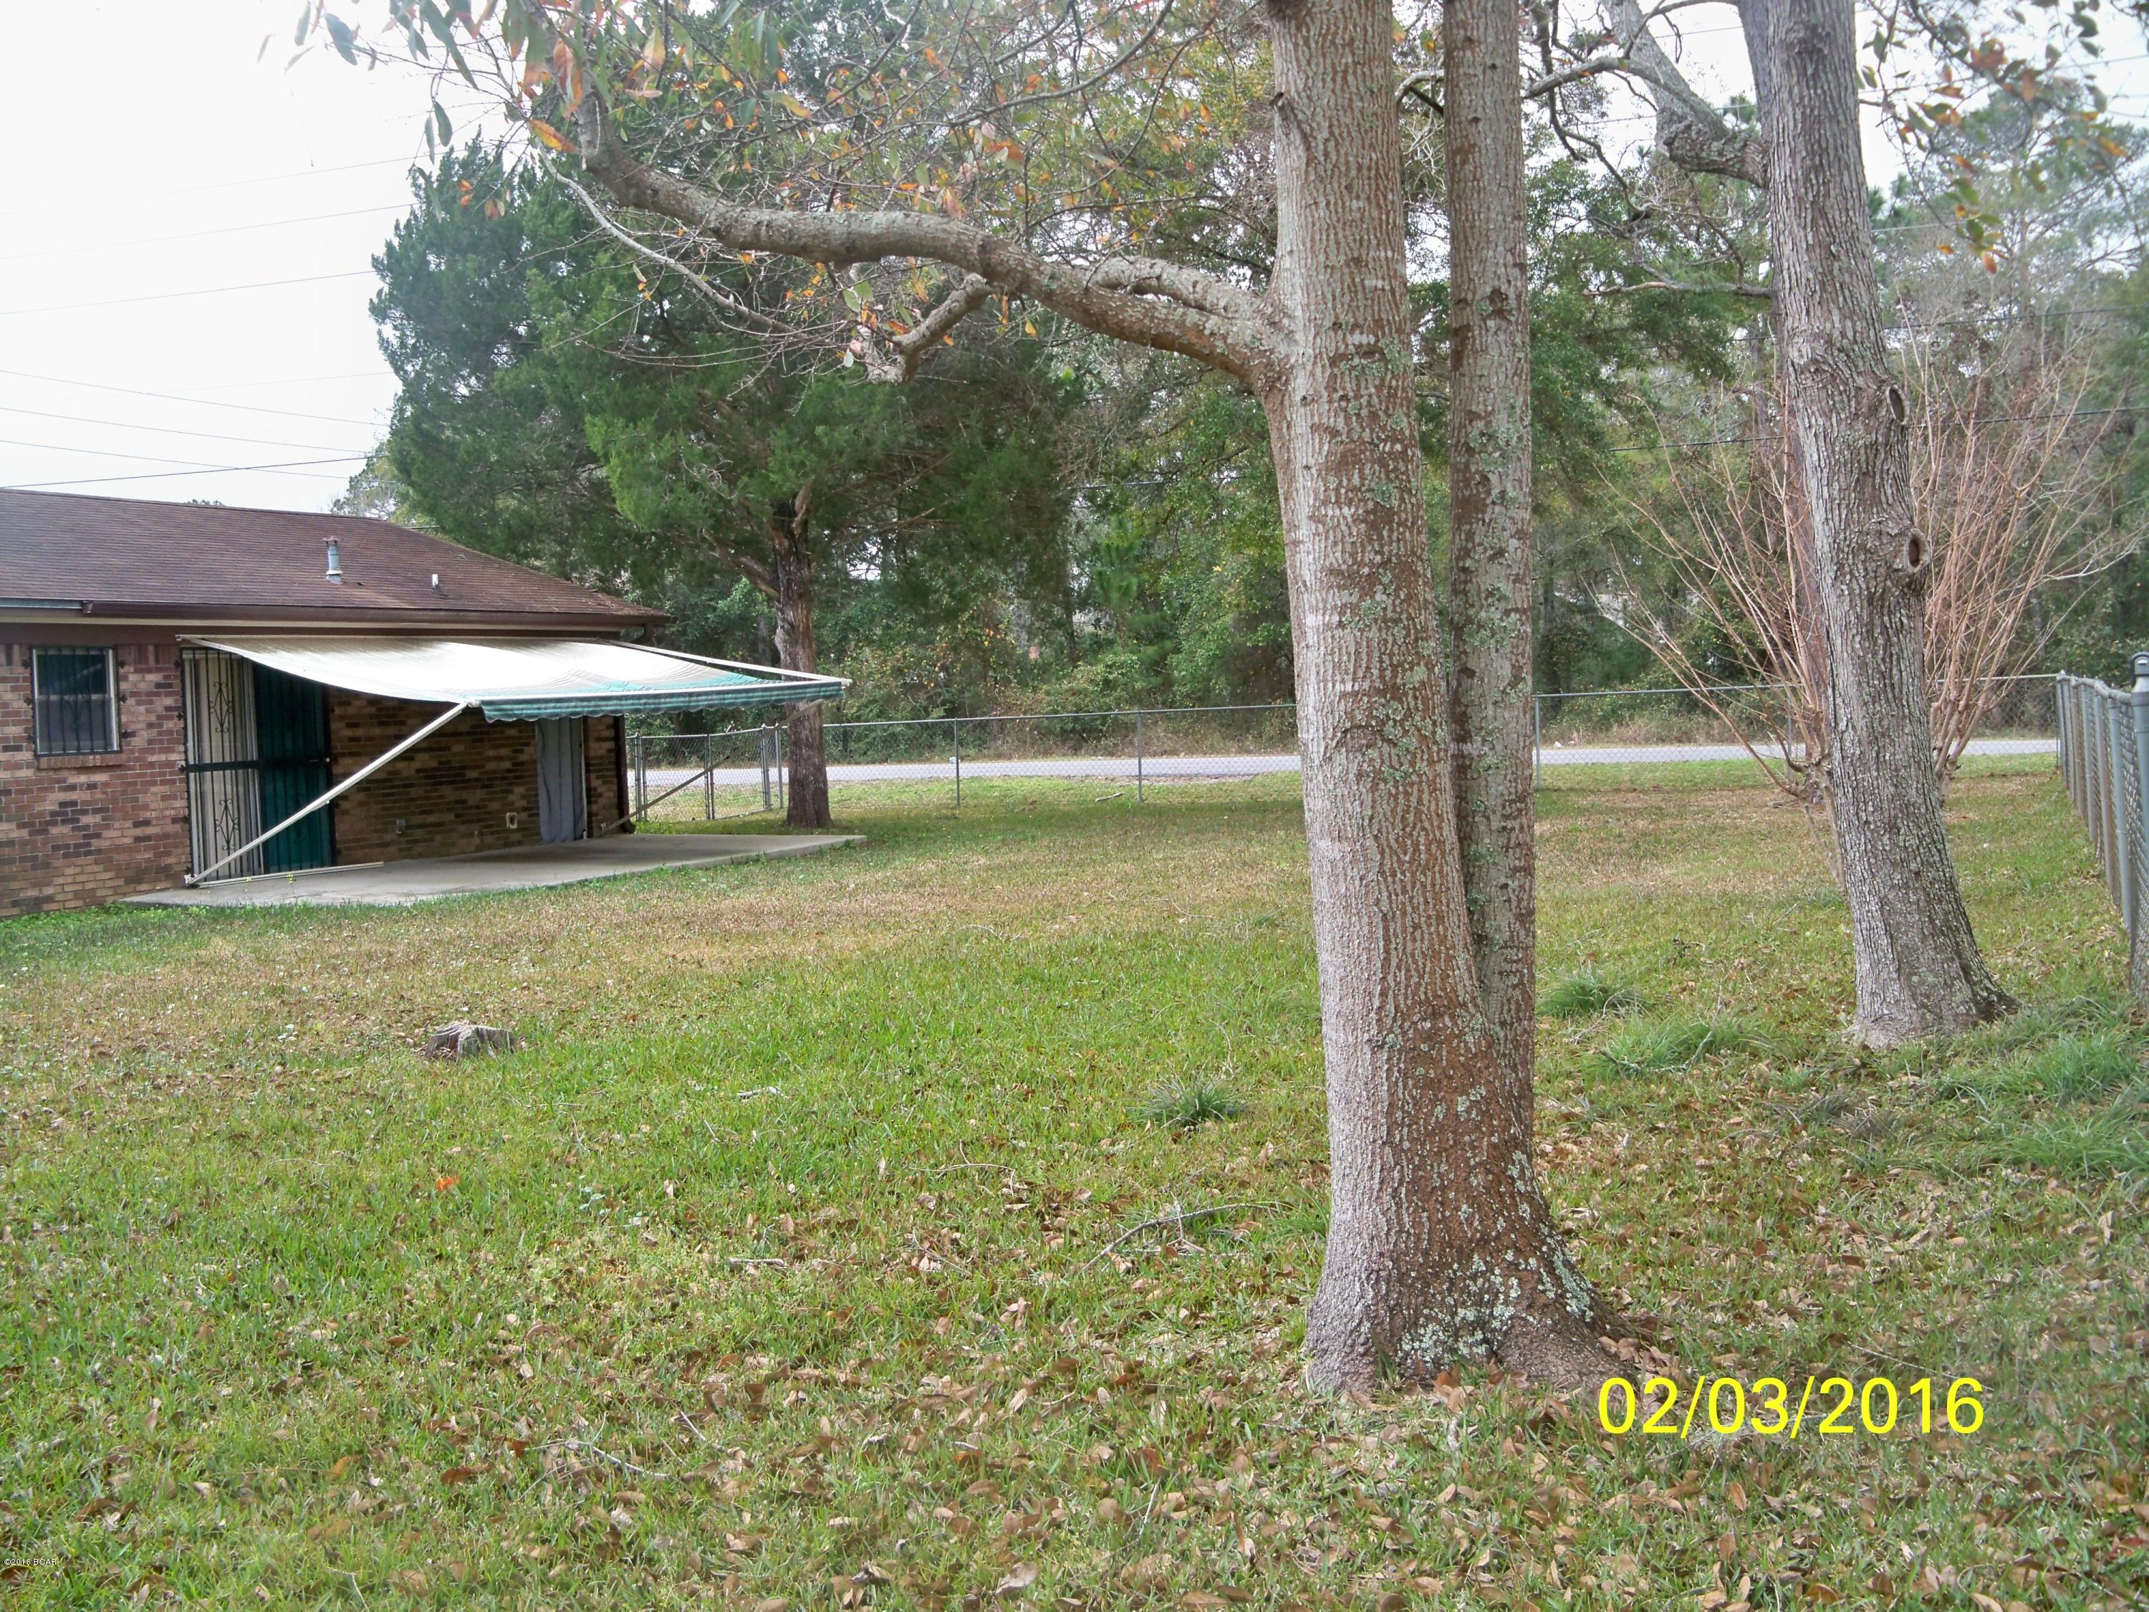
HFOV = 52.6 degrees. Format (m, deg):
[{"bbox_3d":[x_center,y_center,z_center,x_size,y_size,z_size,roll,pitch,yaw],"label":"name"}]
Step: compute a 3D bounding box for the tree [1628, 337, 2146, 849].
[{"bbox_3d":[5.080,-1.220,13.750,3.100,3.500,2.900,-1,3,20],"label":"tree"}]

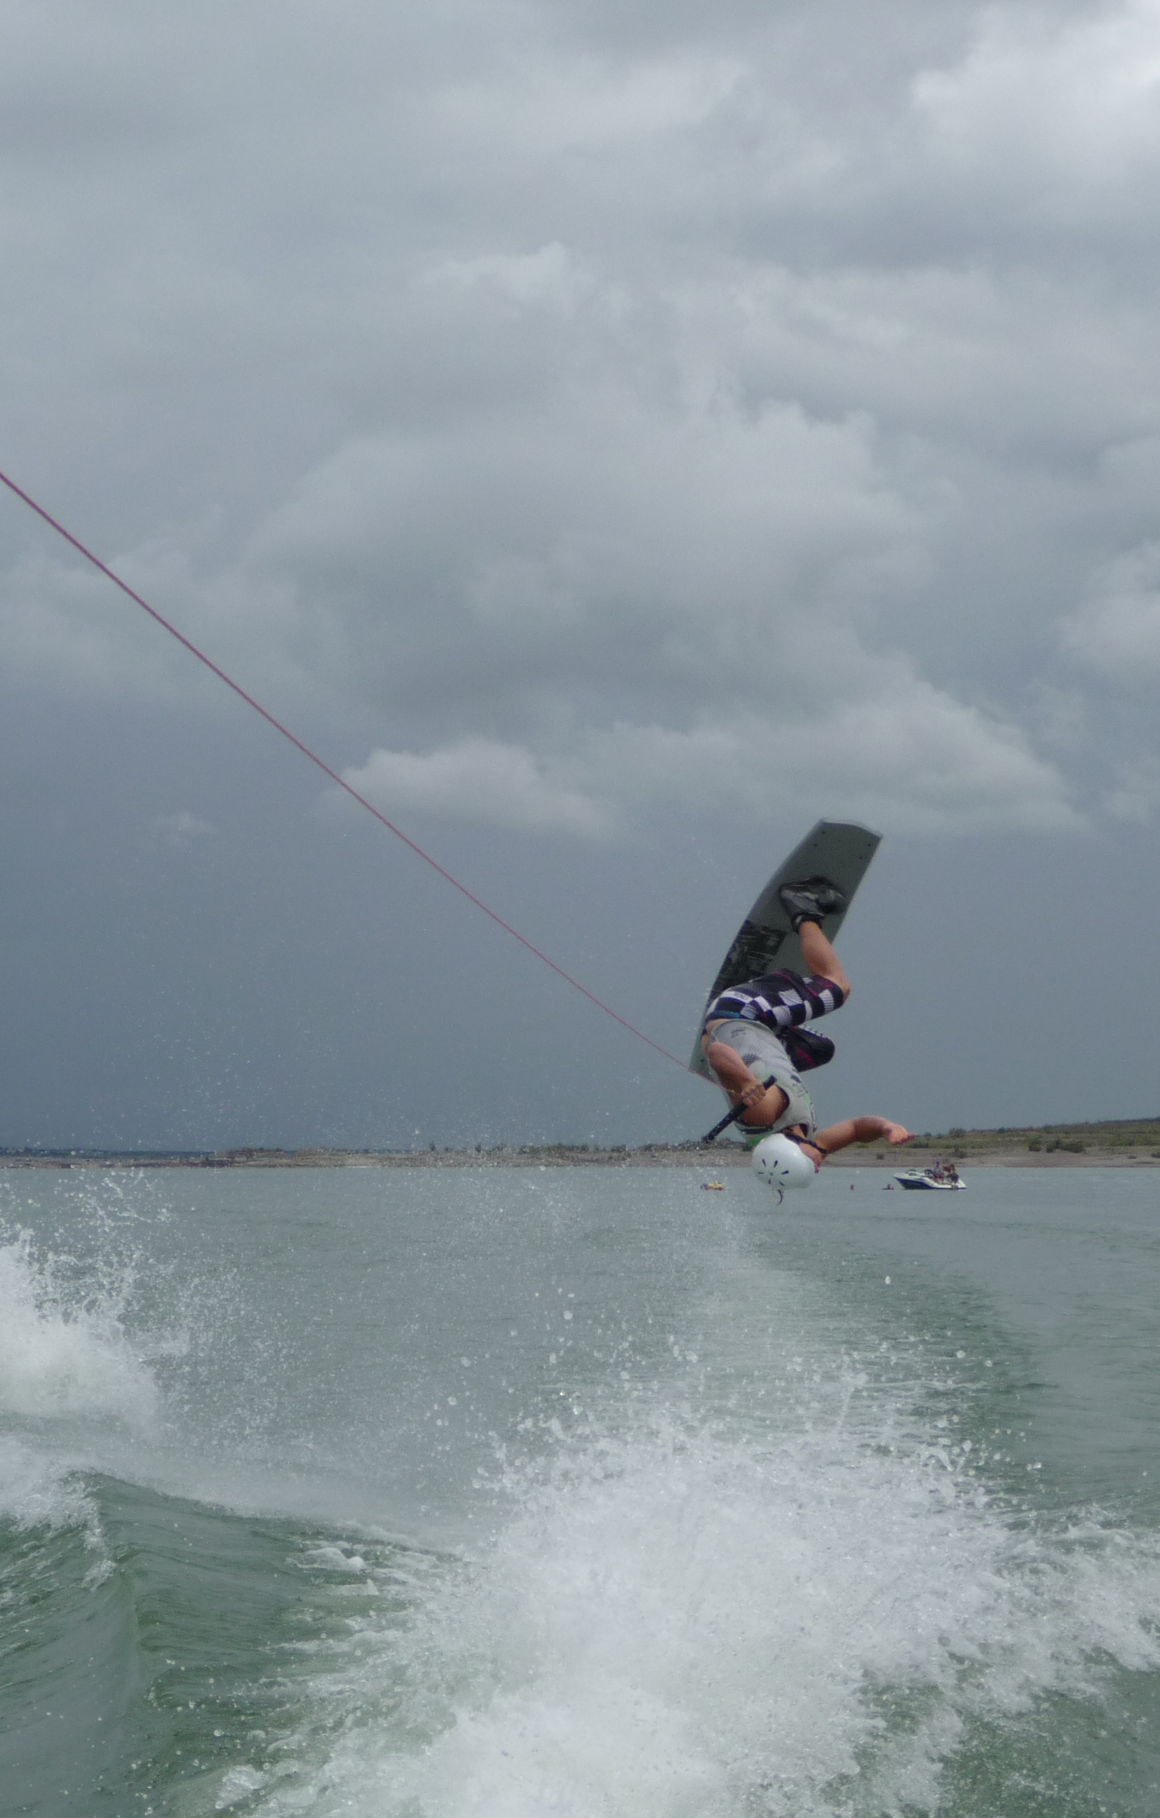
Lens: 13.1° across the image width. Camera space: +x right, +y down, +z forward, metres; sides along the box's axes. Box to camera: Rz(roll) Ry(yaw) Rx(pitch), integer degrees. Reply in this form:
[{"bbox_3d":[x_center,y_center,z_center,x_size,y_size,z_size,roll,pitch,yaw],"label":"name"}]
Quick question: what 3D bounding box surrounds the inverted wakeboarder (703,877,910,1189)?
[{"bbox_3d":[0.885,0.534,20.750,0.820,1.280,0.680,-17,-12,11],"label":"inverted wakeboarder"}]

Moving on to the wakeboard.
[{"bbox_3d":[0.860,0.202,21.100,0.420,1.380,0.120,15,31,-22],"label":"wakeboard"}]

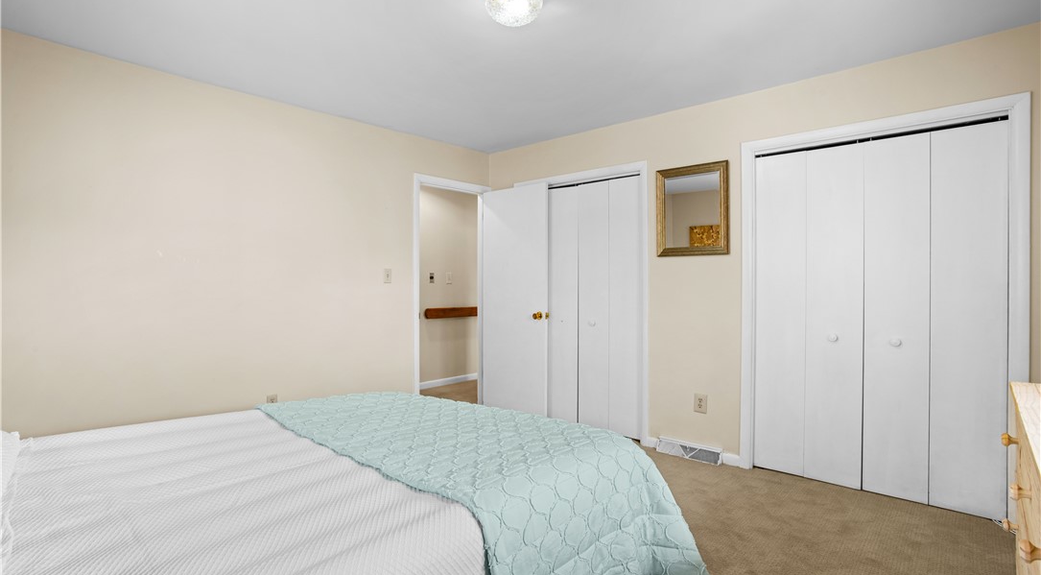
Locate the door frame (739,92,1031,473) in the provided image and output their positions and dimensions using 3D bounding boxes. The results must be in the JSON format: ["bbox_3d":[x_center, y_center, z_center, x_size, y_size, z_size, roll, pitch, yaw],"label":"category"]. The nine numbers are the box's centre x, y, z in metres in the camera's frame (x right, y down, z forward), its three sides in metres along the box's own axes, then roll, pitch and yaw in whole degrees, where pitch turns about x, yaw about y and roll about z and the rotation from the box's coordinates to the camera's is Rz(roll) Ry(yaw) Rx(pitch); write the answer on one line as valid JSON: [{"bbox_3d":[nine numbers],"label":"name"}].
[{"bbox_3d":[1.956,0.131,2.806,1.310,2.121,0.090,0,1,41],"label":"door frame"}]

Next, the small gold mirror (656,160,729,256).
[{"bbox_3d":[1.187,-0.530,3.407,0.507,0.619,0.040,0,1,41],"label":"small gold mirror"}]

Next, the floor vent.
[{"bbox_3d":[1.170,1.138,3.433,0.450,0.098,0.068,0,1,41],"label":"floor vent"}]

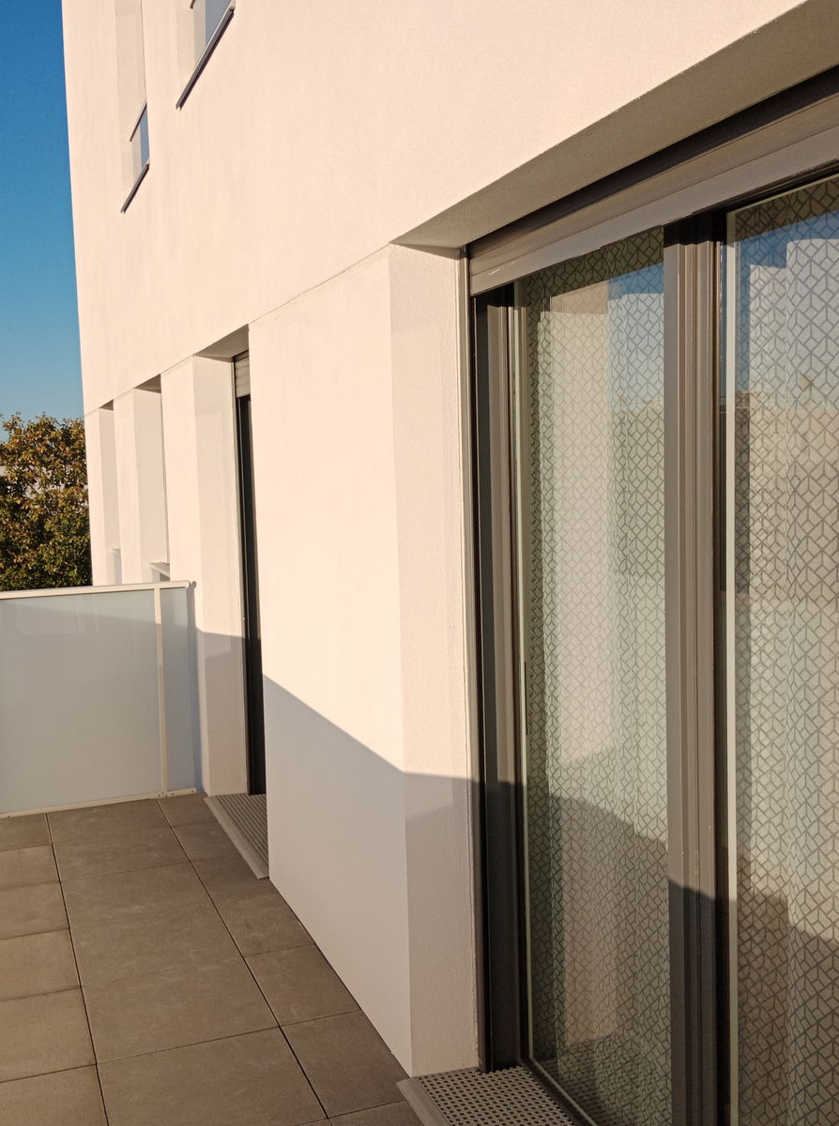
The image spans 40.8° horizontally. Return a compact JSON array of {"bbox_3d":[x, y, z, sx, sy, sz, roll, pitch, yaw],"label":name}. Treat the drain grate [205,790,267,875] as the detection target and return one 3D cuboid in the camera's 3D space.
[{"bbox_3d":[-0.678,1.182,5.023,0.340,0.035,1.180,-3,5,-21],"label":"drain grate"}]

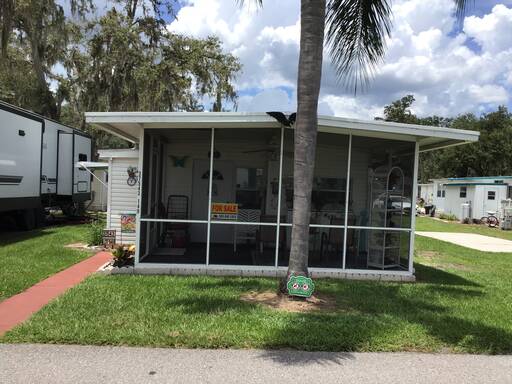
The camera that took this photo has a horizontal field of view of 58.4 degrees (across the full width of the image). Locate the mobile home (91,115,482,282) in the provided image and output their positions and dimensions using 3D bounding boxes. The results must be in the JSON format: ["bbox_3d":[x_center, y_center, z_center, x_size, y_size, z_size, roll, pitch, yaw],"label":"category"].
[{"bbox_3d":[0.220,0.073,11.581,6.930,2.780,7.500,2,0,-3],"label":"mobile home"}]

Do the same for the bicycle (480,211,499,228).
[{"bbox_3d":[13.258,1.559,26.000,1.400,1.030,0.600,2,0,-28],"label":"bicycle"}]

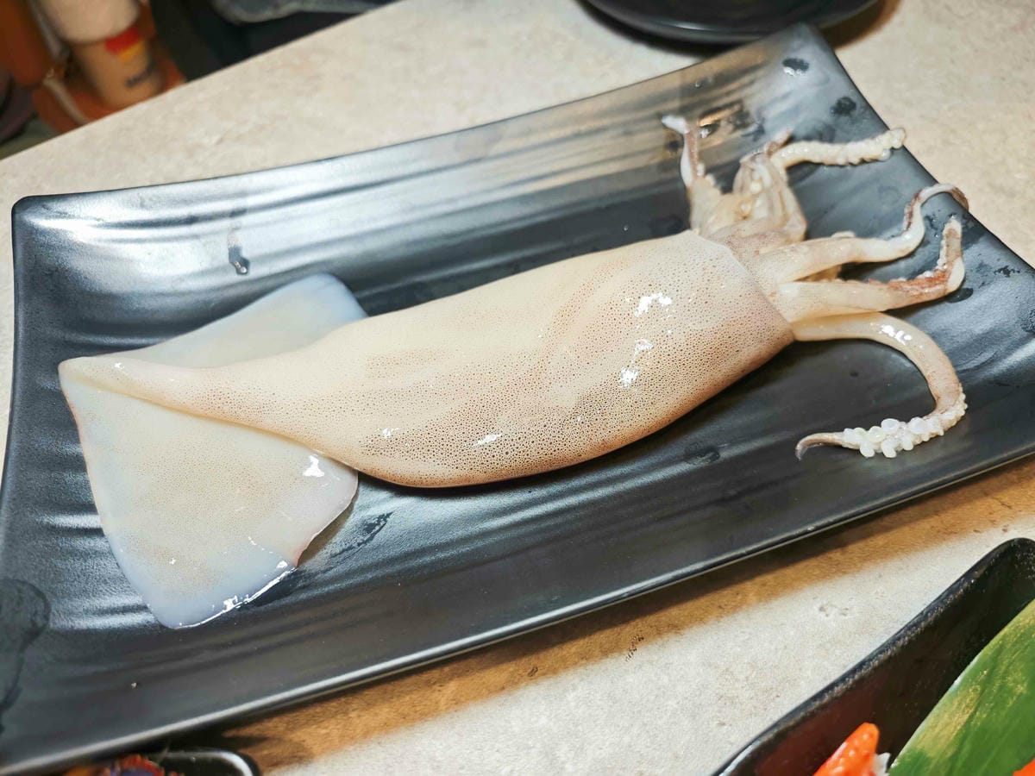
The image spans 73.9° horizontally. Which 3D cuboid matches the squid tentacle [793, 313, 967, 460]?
[{"bbox_3d":[0.109,-0.003,0.216,0.049,0.012,0.048,-2,57,2],"label":"squid tentacle"}]

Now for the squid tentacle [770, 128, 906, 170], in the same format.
[{"bbox_3d":[0.125,-0.093,0.269,0.053,0.010,0.010,-3,57,1],"label":"squid tentacle"}]

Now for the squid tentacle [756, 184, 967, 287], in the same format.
[{"bbox_3d":[0.122,-0.053,0.240,0.094,0.013,0.021,-22,59,-11],"label":"squid tentacle"}]

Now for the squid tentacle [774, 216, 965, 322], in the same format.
[{"bbox_3d":[0.124,-0.036,0.232,0.084,0.010,0.026,-22,59,-11],"label":"squid tentacle"}]

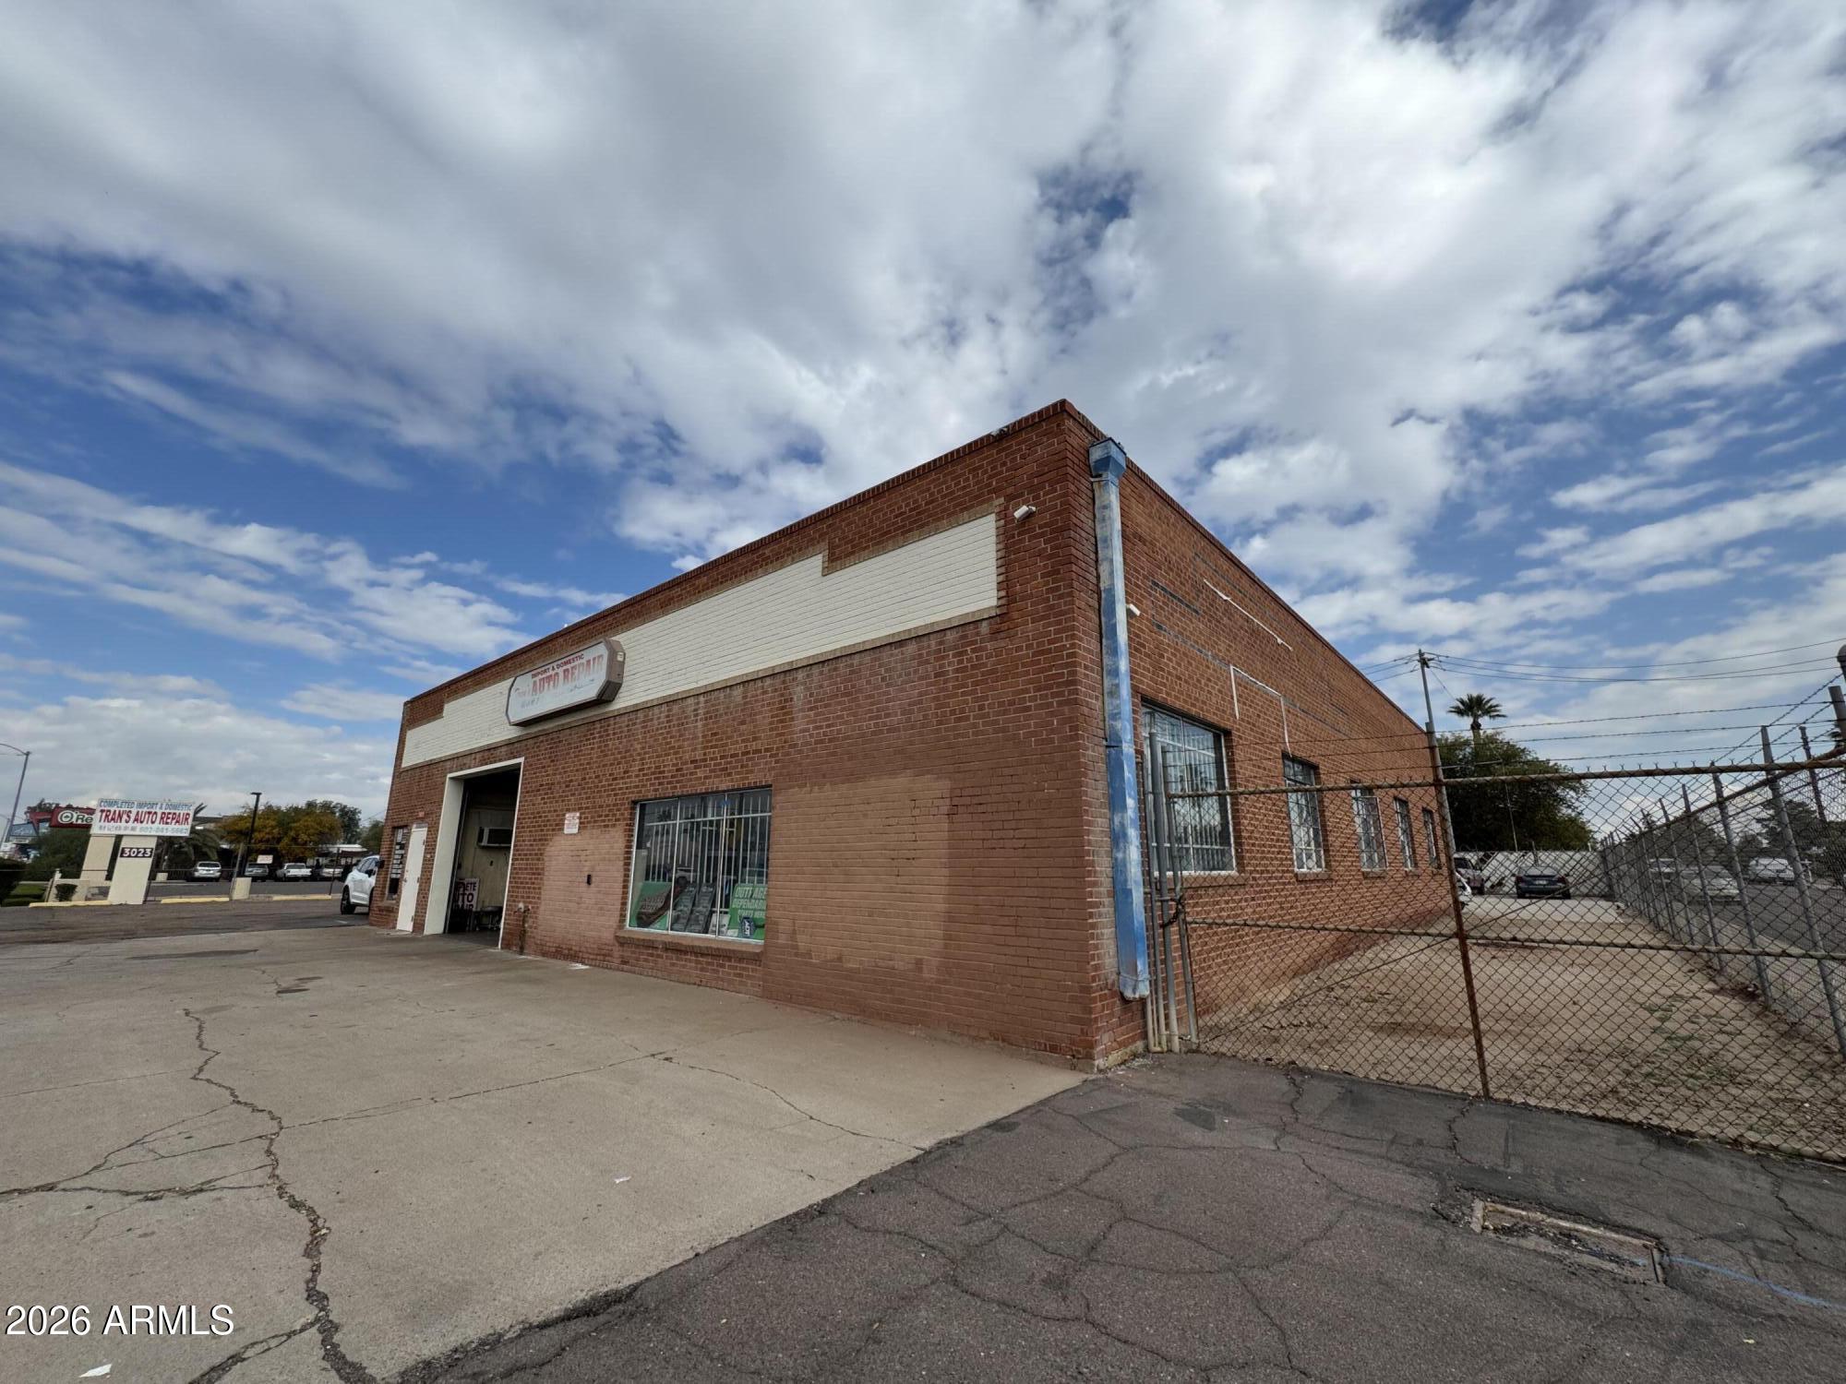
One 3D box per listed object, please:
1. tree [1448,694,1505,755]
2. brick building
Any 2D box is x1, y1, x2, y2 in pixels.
[{"bbox_3d":[38.479,6.444,50.779,3.290,13.010,3.290,-11,-17,39],"label":"tree"},{"bbox_3d":[1.649,3.424,19.870,18.060,5.220,22.450,-11,-17,39],"label":"brick building"}]

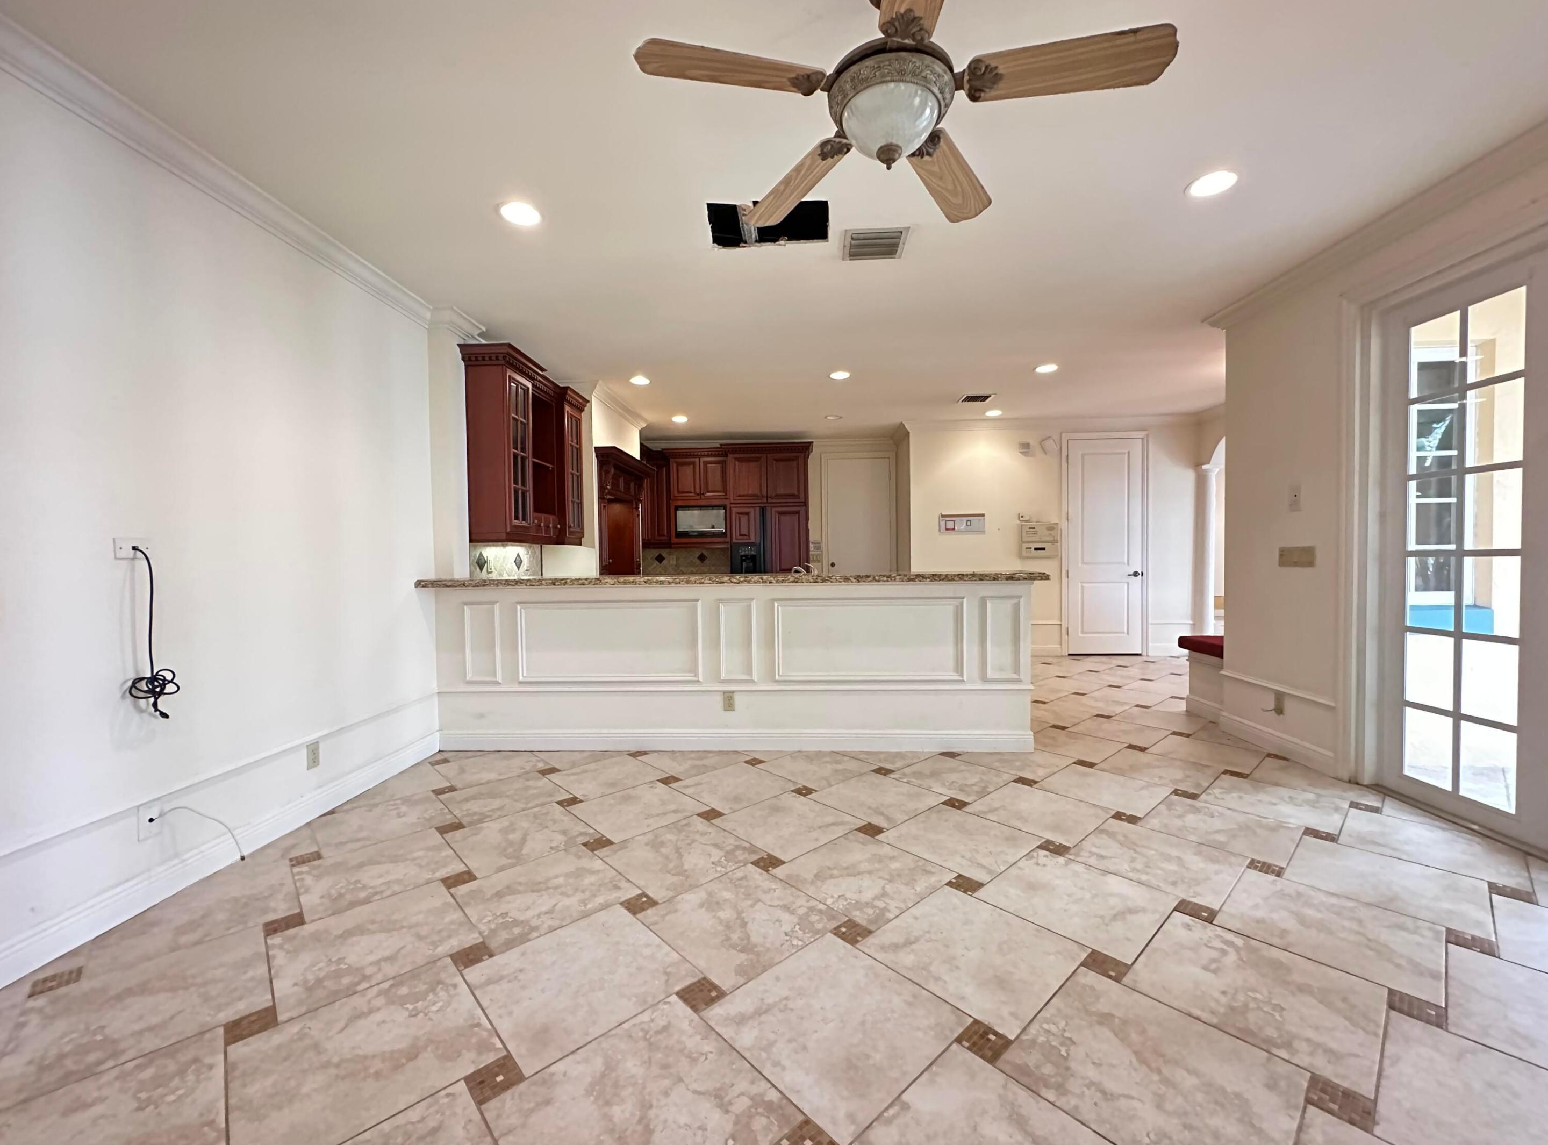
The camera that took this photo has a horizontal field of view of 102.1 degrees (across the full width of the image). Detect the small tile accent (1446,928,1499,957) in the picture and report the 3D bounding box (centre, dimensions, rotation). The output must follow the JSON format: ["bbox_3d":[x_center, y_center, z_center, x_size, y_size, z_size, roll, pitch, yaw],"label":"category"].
[{"bbox_3d":[2.146,1.141,1.925,0.102,0.010,0.102,-3,3,-44],"label":"small tile accent"}]

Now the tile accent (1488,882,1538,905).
[{"bbox_3d":[2.555,1.113,2.161,0.102,0.010,0.102,1,2,45],"label":"tile accent"}]

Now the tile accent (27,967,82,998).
[{"bbox_3d":[-2.079,1.191,1.815,0.102,0.010,0.102,-3,3,-44],"label":"tile accent"}]

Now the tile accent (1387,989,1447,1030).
[{"bbox_3d":[1.671,1.139,1.629,0.102,0.010,0.102,1,2,45],"label":"tile accent"}]

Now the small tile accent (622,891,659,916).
[{"bbox_3d":[-0.465,1.151,2.163,0.102,0.010,0.102,1,2,45],"label":"small tile accent"}]

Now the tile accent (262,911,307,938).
[{"bbox_3d":[-1.617,1.169,2.072,0.102,0.010,0.102,1,2,45],"label":"tile accent"}]

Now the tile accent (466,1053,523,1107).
[{"bbox_3d":[-0.644,1.174,1.441,0.102,0.010,0.102,1,2,45],"label":"tile accent"}]

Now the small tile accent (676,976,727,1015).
[{"bbox_3d":[-0.198,1.173,1.733,0.102,0.010,0.102,-3,3,-44],"label":"small tile accent"}]

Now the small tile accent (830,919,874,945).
[{"bbox_3d":[0.250,1.159,2.005,0.102,0.010,0.102,-3,3,-44],"label":"small tile accent"}]

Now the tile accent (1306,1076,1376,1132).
[{"bbox_3d":[1.248,1.169,1.378,0.102,0.010,0.102,-3,3,-44],"label":"tile accent"}]

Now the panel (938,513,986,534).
[{"bbox_3d":[2.151,-0.551,7.135,0.501,0.250,0.060,-1,2,2],"label":"panel"}]

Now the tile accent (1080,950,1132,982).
[{"bbox_3d":[0.961,1.143,1.811,0.102,0.010,0.102,1,2,45],"label":"tile accent"}]

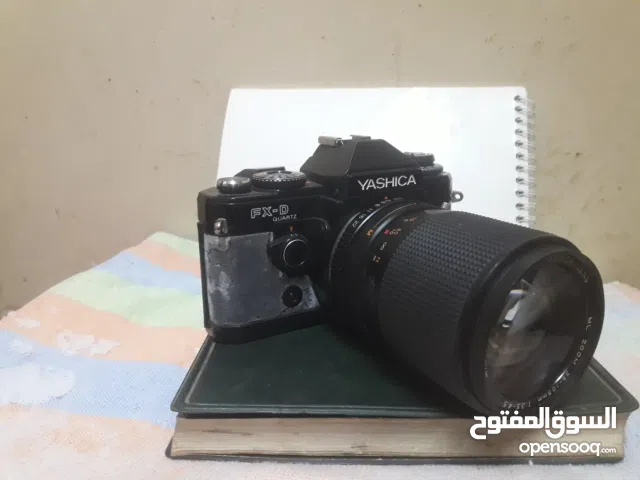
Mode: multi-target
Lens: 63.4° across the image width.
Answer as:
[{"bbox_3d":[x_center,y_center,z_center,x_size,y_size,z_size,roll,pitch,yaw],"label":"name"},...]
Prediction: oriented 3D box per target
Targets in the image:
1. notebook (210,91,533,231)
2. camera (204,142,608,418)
[{"bbox_3d":[0.032,-0.038,0.338,0.210,0.141,0.013,3,-18,11],"label":"notebook"},{"bbox_3d":[0.030,0.005,0.216,0.138,0.087,0.139,-9,18,-27],"label":"camera"}]

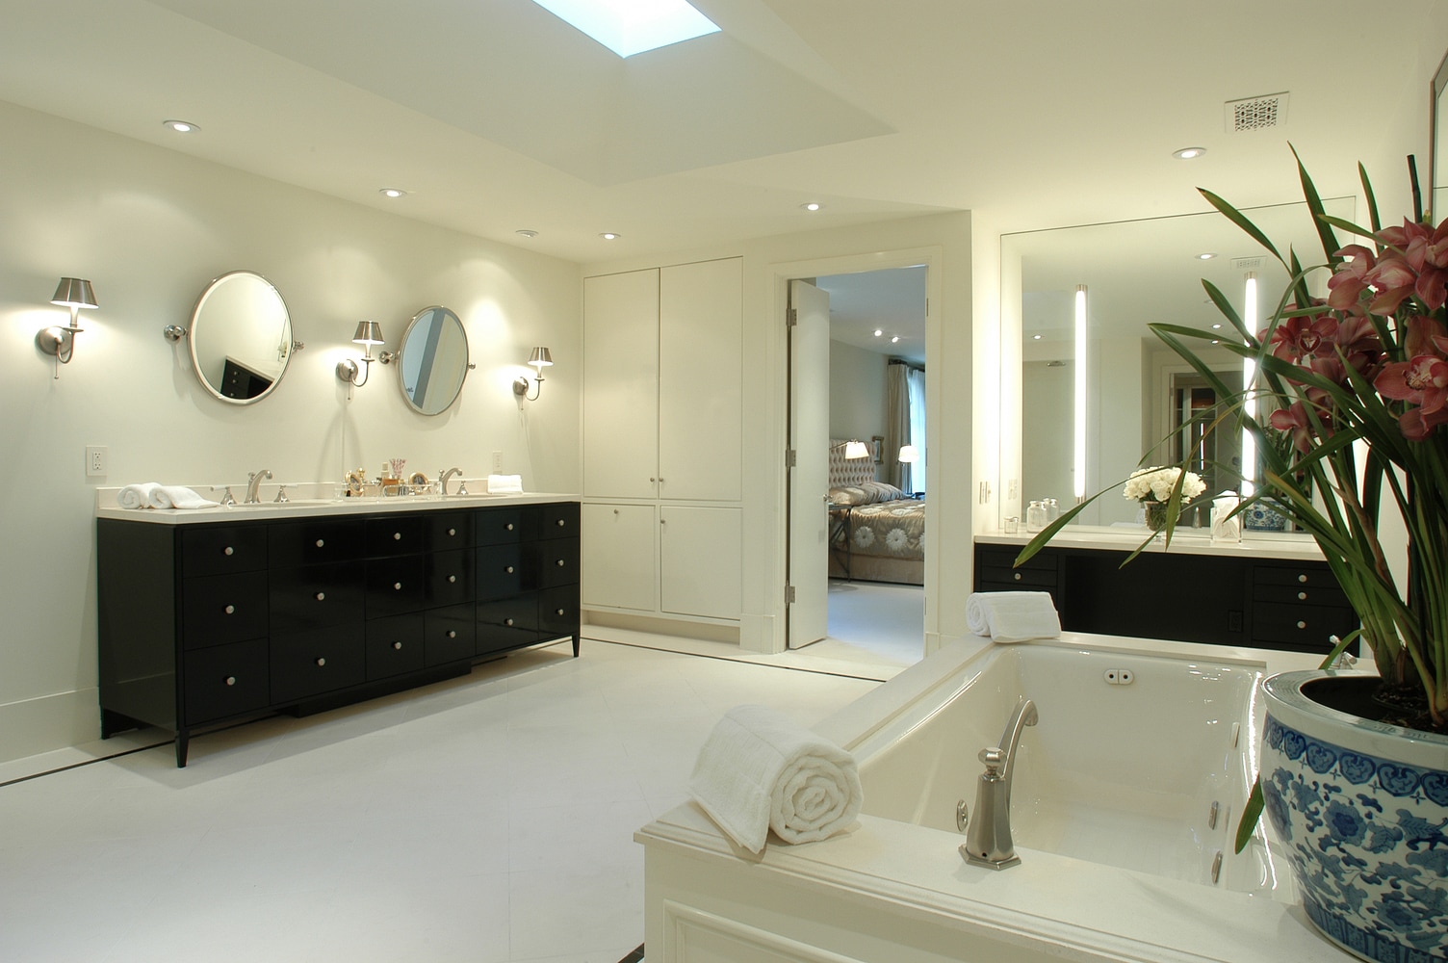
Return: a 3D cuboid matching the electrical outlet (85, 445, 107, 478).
[{"bbox_3d":[-2.321,-0.074,3.123,0.009,0.114,0.070,1,2,33],"label":"electrical outlet"}]

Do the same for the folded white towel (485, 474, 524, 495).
[{"bbox_3d":[-1.201,0.018,4.636,0.190,0.100,0.115,0,1,-17],"label":"folded white towel"}]

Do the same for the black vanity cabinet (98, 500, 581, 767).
[{"bbox_3d":[-1.646,0.566,4.072,0.618,0.876,2.116,1,2,32],"label":"black vanity cabinet"}]

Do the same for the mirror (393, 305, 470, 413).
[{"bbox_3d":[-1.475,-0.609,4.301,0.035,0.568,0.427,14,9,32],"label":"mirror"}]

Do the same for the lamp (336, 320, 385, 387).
[{"bbox_3d":[-1.784,-0.626,4.168,0.244,0.315,0.147,1,2,32],"label":"lamp"}]

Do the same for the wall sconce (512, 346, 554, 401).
[{"bbox_3d":[-1.084,-0.615,4.817,0.240,0.315,0.150,1,2,33],"label":"wall sconce"}]

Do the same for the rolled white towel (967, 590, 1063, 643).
[{"bbox_3d":[0.987,0.453,2.869,0.270,0.145,0.165,0,1,-10],"label":"rolled white towel"}]

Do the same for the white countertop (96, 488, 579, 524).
[{"bbox_3d":[-1.644,0.071,4.059,0.618,0.115,2.116,1,2,32],"label":"white countertop"}]

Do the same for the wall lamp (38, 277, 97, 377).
[{"bbox_3d":[-2.437,-0.566,3.133,0.246,0.353,0.147,1,2,32],"label":"wall lamp"}]

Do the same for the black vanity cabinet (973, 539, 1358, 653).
[{"bbox_3d":[2.129,0.666,4.217,1.609,0.681,0.530,1,2,29],"label":"black vanity cabinet"}]

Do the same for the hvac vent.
[{"bbox_3d":[1.854,-1.281,2.938,0.183,0.014,0.310,1,2,31],"label":"hvac vent"}]

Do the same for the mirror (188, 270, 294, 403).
[{"bbox_3d":[-2.126,-0.624,3.733,0.035,0.602,0.454,11,7,32],"label":"mirror"}]

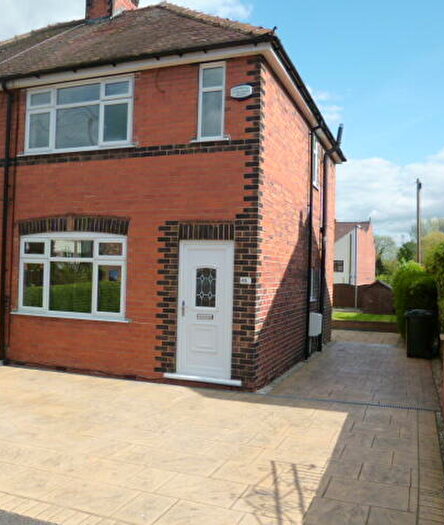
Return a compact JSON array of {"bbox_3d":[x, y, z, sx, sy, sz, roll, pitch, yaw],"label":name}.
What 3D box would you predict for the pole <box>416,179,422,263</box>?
[{"bbox_3d":[13.686,-1.463,33.921,0.250,8.849,0.250,1,-1,21],"label":"pole"}]

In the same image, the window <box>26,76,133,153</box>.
[{"bbox_3d":[-2.462,-2.454,8.233,2.191,1.132,0.100,1,-1,21],"label":"window"}]

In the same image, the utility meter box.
[{"bbox_3d":[2.046,1.351,10.649,0.210,0.498,0.500,1,-1,21],"label":"utility meter box"}]

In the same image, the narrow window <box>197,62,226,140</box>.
[{"bbox_3d":[-0.155,-2.427,7.328,0.429,1.166,0.100,1,-1,21],"label":"narrow window"}]

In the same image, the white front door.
[{"bbox_3d":[-0.256,0.717,7.312,0.902,2.086,0.100,1,-1,21],"label":"white front door"}]

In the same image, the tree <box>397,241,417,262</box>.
[{"bbox_3d":[17.129,0.704,44.951,2.600,5.491,2.600,1,-1,21],"label":"tree"}]

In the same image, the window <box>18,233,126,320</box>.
[{"bbox_3d":[-2.559,0.195,8.197,2.191,1.410,0.100,1,-1,21],"label":"window"}]

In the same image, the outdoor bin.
[{"bbox_3d":[4.528,1.603,11.031,0.720,1.070,0.580,1,-1,21],"label":"outdoor bin"}]

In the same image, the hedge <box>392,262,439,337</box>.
[{"bbox_3d":[5.410,1.127,13.534,1.250,2.280,1.800,1,-1,21],"label":"hedge"}]

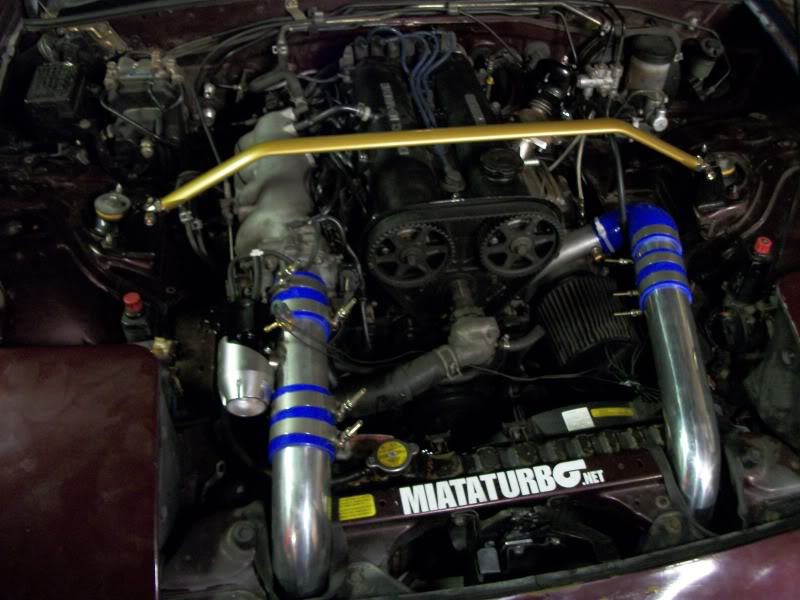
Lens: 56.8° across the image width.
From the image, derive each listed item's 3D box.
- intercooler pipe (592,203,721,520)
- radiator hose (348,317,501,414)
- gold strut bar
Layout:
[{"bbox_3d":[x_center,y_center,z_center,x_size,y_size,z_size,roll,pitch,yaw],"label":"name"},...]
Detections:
[{"bbox_3d":[0.323,0.057,0.970,0.130,0.165,0.450,3,45,0],"label":"intercooler pipe"},{"bbox_3d":[0.030,0.093,0.964,0.250,0.085,0.085,-23,51,-24],"label":"radiator hose"},{"bbox_3d":[0.074,-0.200,1.076,0.850,0.113,0.030,-6,46,-9],"label":"gold strut bar"}]

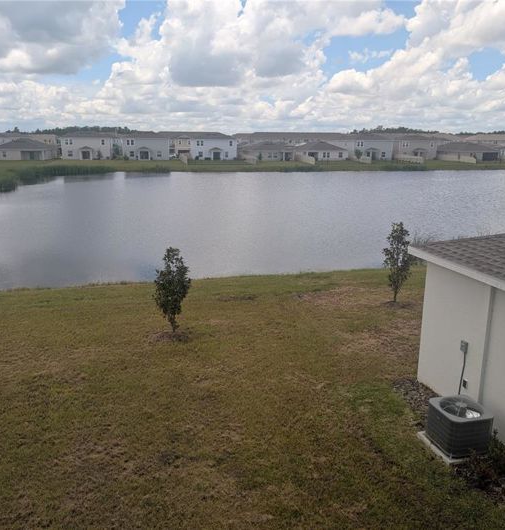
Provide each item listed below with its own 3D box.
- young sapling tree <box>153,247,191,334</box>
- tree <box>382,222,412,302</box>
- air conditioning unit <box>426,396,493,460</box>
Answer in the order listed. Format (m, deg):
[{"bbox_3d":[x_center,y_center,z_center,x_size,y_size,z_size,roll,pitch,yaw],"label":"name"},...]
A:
[{"bbox_3d":[-2.171,0.691,13.157,1.004,2.375,1.004,0,14,0],"label":"young sapling tree"},{"bbox_3d":[4.679,-0.062,15.818,0.925,2.648,0.925,0,14,0],"label":"tree"},{"bbox_3d":[3.433,2.667,8.143,0.695,0.649,0.727,-3,15,-13],"label":"air conditioning unit"}]

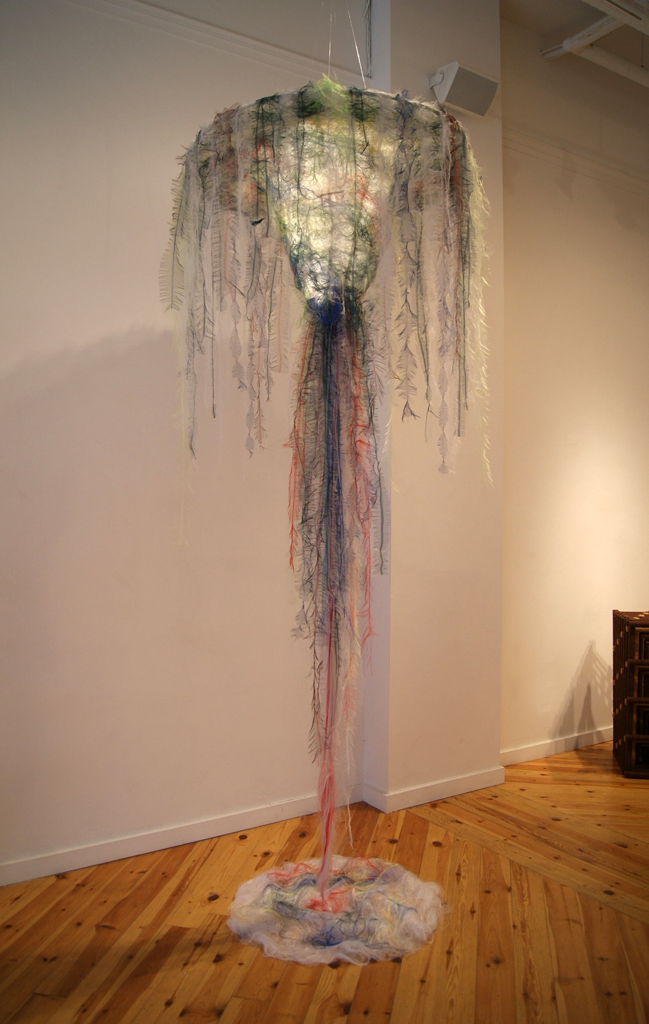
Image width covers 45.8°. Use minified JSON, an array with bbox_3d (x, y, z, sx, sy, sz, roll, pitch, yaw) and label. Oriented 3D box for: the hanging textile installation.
[{"bbox_3d":[0.010,0.070,3.030,1.250,2.970,1.220,0,0,0],"label":"hanging textile installation"}]

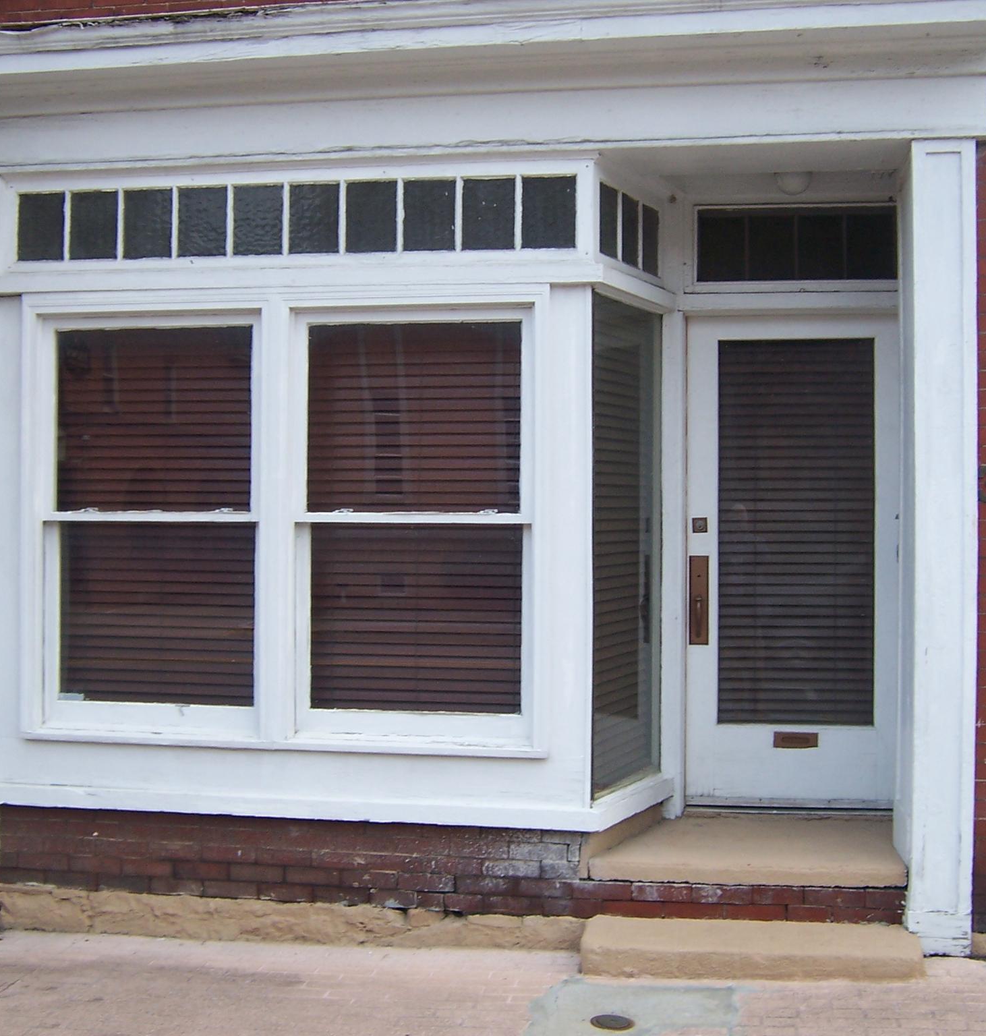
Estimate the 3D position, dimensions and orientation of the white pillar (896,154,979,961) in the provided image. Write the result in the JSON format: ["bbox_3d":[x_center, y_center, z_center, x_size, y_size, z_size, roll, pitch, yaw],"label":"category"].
[{"bbox_3d":[1.633,0.110,4.837,0.215,2.905,0.280,0,1,8],"label":"white pillar"}]

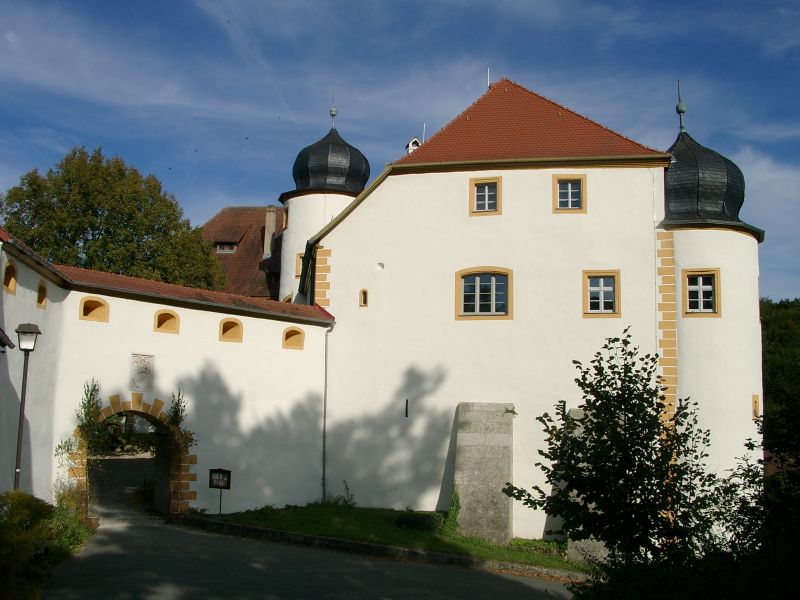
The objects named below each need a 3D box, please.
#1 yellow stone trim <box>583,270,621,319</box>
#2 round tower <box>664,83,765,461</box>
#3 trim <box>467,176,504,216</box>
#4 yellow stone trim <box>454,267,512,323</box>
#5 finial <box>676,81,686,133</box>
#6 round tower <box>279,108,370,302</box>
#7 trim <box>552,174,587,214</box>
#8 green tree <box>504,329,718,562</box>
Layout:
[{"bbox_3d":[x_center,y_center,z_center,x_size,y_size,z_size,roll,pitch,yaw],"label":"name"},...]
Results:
[{"bbox_3d":[7.069,-0.196,27.525,1.290,1.705,0.200,0,-8,10],"label":"yellow stone trim"},{"bbox_3d":[10.774,0.219,29.318,5.300,16.248,5.300,0,-8,10],"label":"round tower"},{"bbox_3d":[3.139,-3.777,28.785,1.210,1.515,0.200,0,-8,10],"label":"trim"},{"bbox_3d":[3.037,-0.228,28.273,2.106,1.937,0.200,0,-8,10],"label":"yellow stone trim"},{"bbox_3d":[10.935,-7.502,30.444,0.368,2.112,0.368,0,-8,10],"label":"finial"},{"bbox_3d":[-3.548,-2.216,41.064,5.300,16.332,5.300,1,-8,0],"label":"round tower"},{"bbox_3d":[6.106,-3.799,28.242,1.200,1.464,0.200,0,-8,10],"label":"trim"},{"bbox_3d":[3.498,2.516,12.996,3.400,4.079,3.100,1,-8,0],"label":"green tree"}]

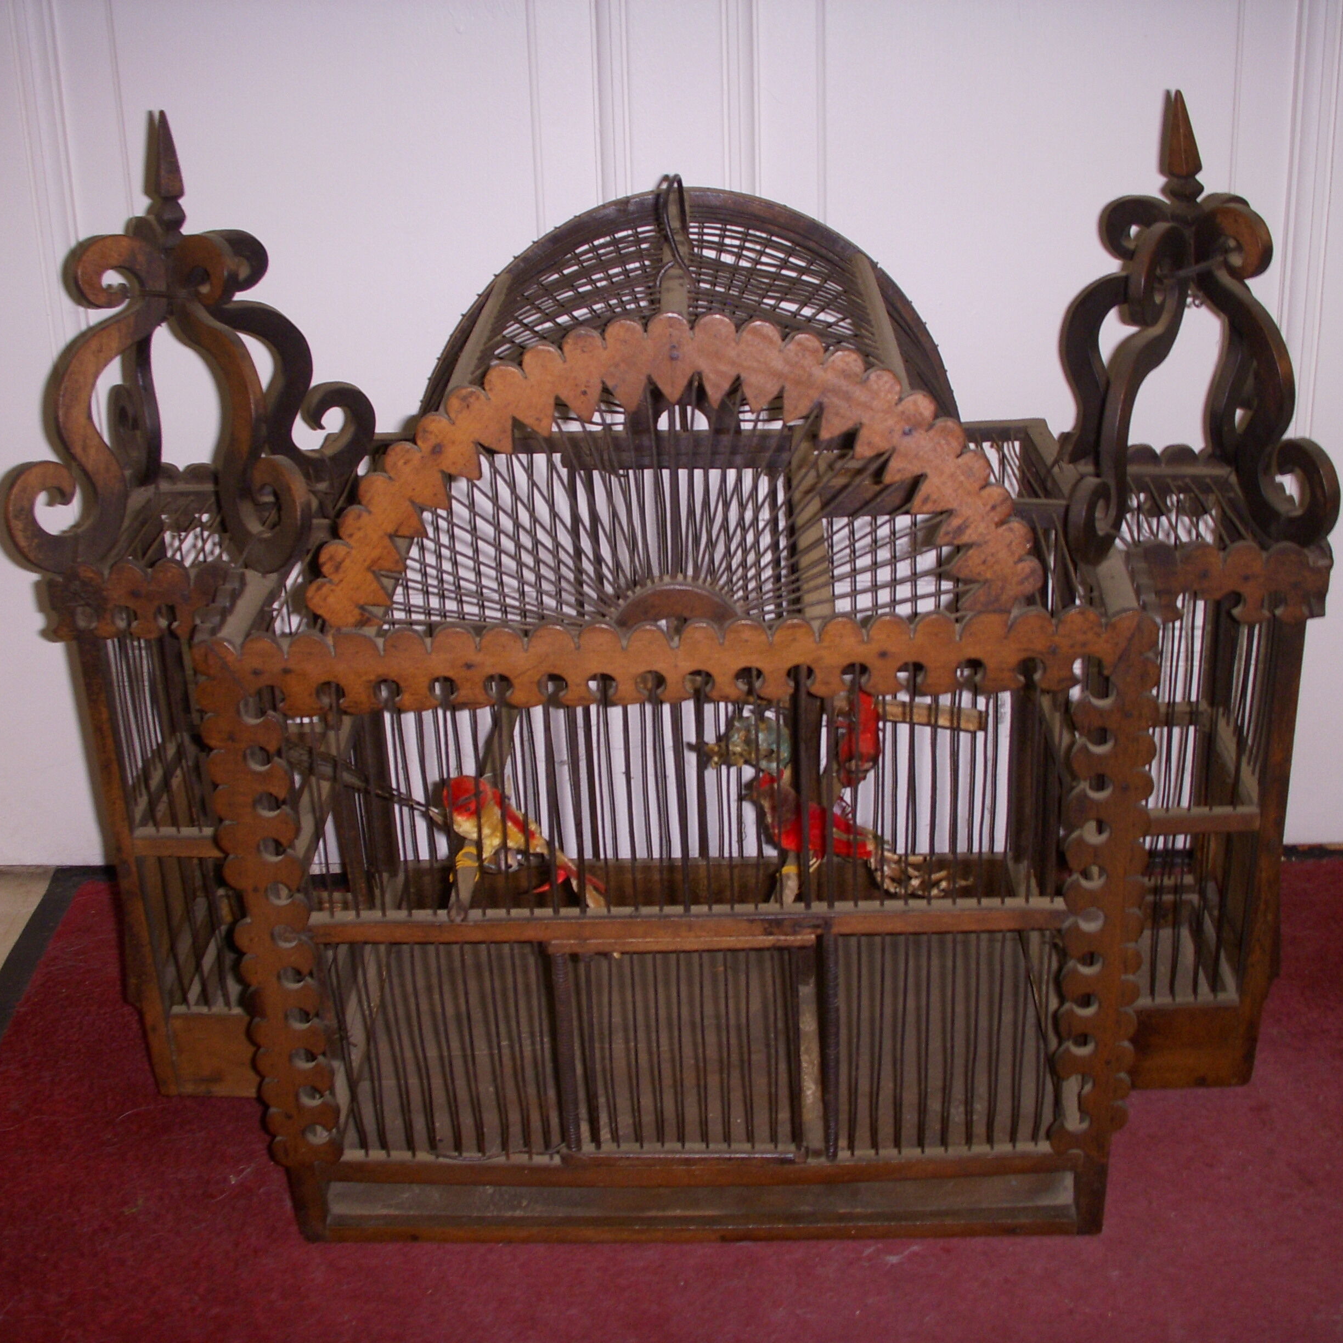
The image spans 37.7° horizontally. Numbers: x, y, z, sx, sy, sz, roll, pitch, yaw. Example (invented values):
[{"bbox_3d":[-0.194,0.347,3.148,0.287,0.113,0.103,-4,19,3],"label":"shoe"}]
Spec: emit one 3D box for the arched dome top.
[{"bbox_3d":[0.006,-0.131,0.897,0.289,0.127,0.262,-1,26,2],"label":"arched dome top"}]

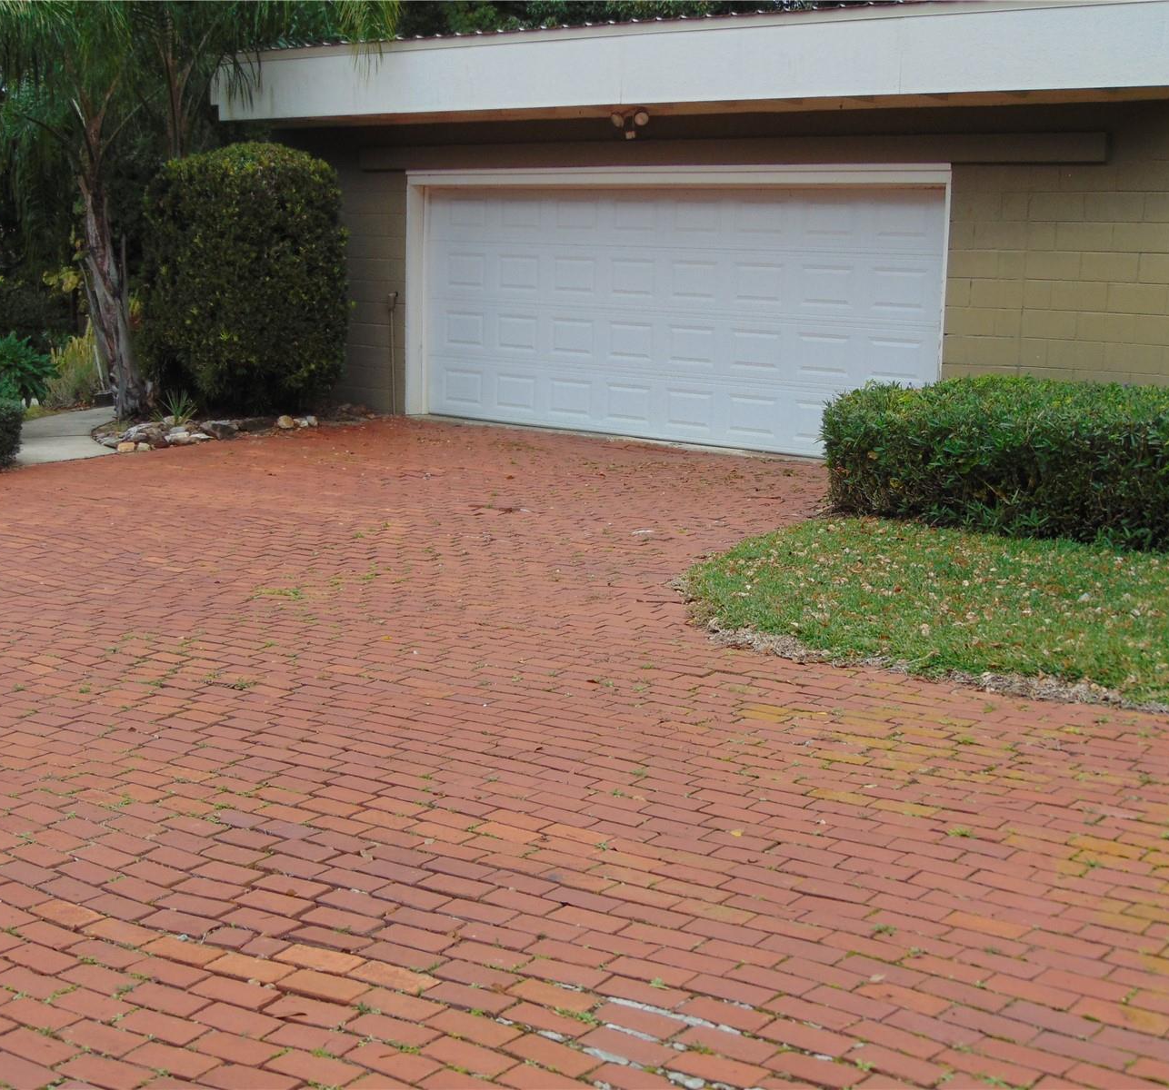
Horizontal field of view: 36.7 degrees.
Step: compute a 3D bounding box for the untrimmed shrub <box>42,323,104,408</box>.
[{"bbox_3d":[-4.789,-1.710,16.551,0.660,0.770,0.660,-1,10,-16],"label":"untrimmed shrub"}]

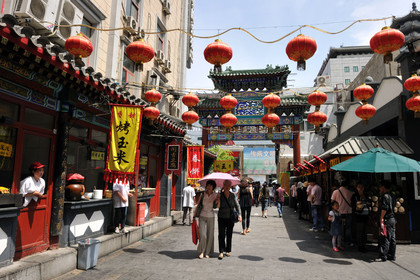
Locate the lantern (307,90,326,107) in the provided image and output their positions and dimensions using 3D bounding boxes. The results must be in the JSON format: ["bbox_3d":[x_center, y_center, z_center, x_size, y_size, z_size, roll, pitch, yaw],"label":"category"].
[{"bbox_3d":[2.246,-0.878,5.850,0.380,0.315,0.380,-2,-10,11],"label":"lantern"}]

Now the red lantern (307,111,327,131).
[{"bbox_3d":[2.169,-0.379,5.670,0.360,0.390,0.360,0,-8,12],"label":"red lantern"}]

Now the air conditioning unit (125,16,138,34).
[{"bbox_3d":[-4.039,-5.981,14.500,0.320,0.580,0.780,-1,-9,11],"label":"air conditioning unit"}]

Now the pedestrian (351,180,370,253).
[{"bbox_3d":[3.731,1.910,6.975,0.480,1.630,0.360,-1,-9,14],"label":"pedestrian"}]

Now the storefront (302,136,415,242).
[{"bbox_3d":[4.796,1.699,9.800,2.250,2.950,4.200,-1,-9,11],"label":"storefront"}]

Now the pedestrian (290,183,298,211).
[{"bbox_3d":[4.937,3.305,16.301,0.500,1.680,0.330,3,-10,-15],"label":"pedestrian"}]

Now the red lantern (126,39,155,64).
[{"bbox_3d":[-0.955,-1.221,3.860,0.380,0.330,0.380,-2,-10,11],"label":"red lantern"}]

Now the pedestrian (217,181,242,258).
[{"bbox_3d":[0.427,1.670,6.023,0.530,1.620,0.360,1,-8,5],"label":"pedestrian"}]

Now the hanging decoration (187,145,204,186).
[{"bbox_3d":[-0.482,0.872,9.500,0.600,1.380,0.060,0,-8,12],"label":"hanging decoration"}]

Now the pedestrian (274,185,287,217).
[{"bbox_3d":[3.603,3.074,14.325,0.520,1.630,0.420,0,-9,6],"label":"pedestrian"}]

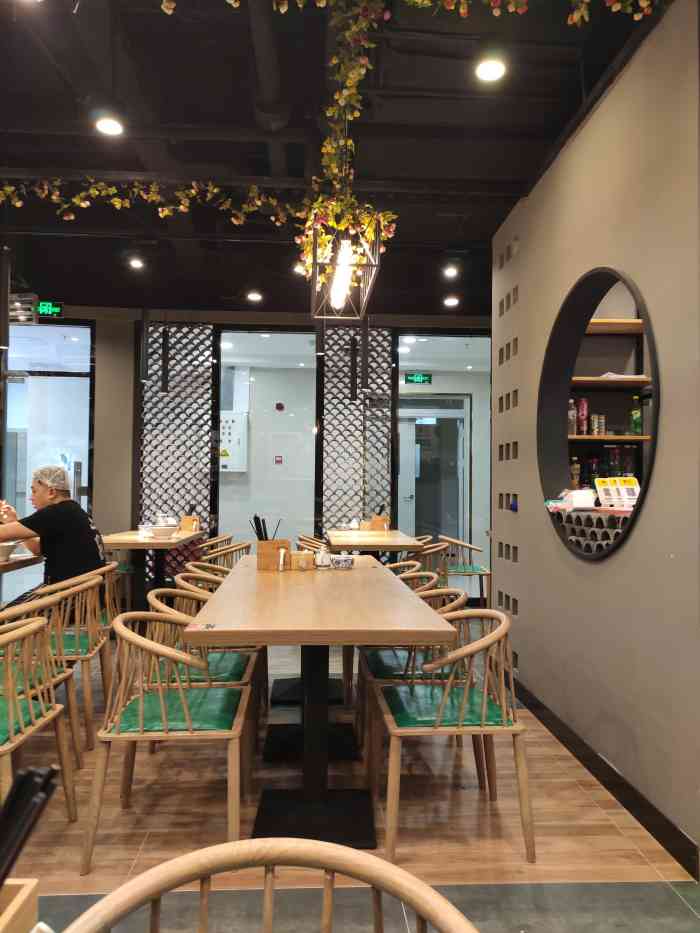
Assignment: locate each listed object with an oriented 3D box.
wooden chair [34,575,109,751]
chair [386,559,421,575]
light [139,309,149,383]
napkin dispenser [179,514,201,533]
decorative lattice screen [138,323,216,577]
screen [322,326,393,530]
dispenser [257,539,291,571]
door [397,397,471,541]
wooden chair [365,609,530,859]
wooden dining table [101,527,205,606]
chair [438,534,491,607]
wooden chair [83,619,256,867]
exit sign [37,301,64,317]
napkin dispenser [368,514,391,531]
[{"bbox_3d":[-1.377,0.881,3.174,0.490,0.750,0.480,1,-2,-7],"label":"wooden chair"},{"bbox_3d":[0.215,0.919,3.914,0.490,0.750,0.480,1,-2,-4],"label":"chair"},{"bbox_3d":[-1.640,-0.981,5.392,0.060,0.610,0.060,1,-2,-4],"label":"light"},{"bbox_3d":[-1.484,0.533,6.248,0.175,0.165,0.130,1,-2,-4],"label":"napkin dispenser"},{"bbox_3d":[-1.675,-0.114,6.535,0.750,2.600,0.060,1,-2,-4],"label":"decorative lattice screen"},{"bbox_3d":[0.076,-0.071,6.827,0.720,2.650,0.060,1,-2,-4],"label":"screen"},{"bbox_3d":[-0.411,0.479,3.648,0.180,0.160,0.130,1,-2,-4],"label":"dispenser"},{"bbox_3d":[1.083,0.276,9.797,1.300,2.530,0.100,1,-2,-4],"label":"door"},{"bbox_3d":[0.340,0.870,2.320,0.490,0.755,0.480,1,-2,-4],"label":"wooden chair"},{"bbox_3d":[-1.694,0.955,5.678,0.710,0.745,1.400,1,-2,-4],"label":"wooden dining table"},{"bbox_3d":[1.032,1.047,6.361,0.500,0.735,0.550,1,-2,-4],"label":"chair"},{"bbox_3d":[-0.603,0.905,2.323,0.500,0.735,0.550,1,-2,-4],"label":"wooden chair"},{"bbox_3d":[-2.919,-1.528,6.558,0.280,0.150,0.050,1,-2,-4],"label":"exit sign"},{"bbox_3d":[0.279,0.551,6.265,0.170,0.150,0.120,1,-2,-4],"label":"napkin dispenser"}]

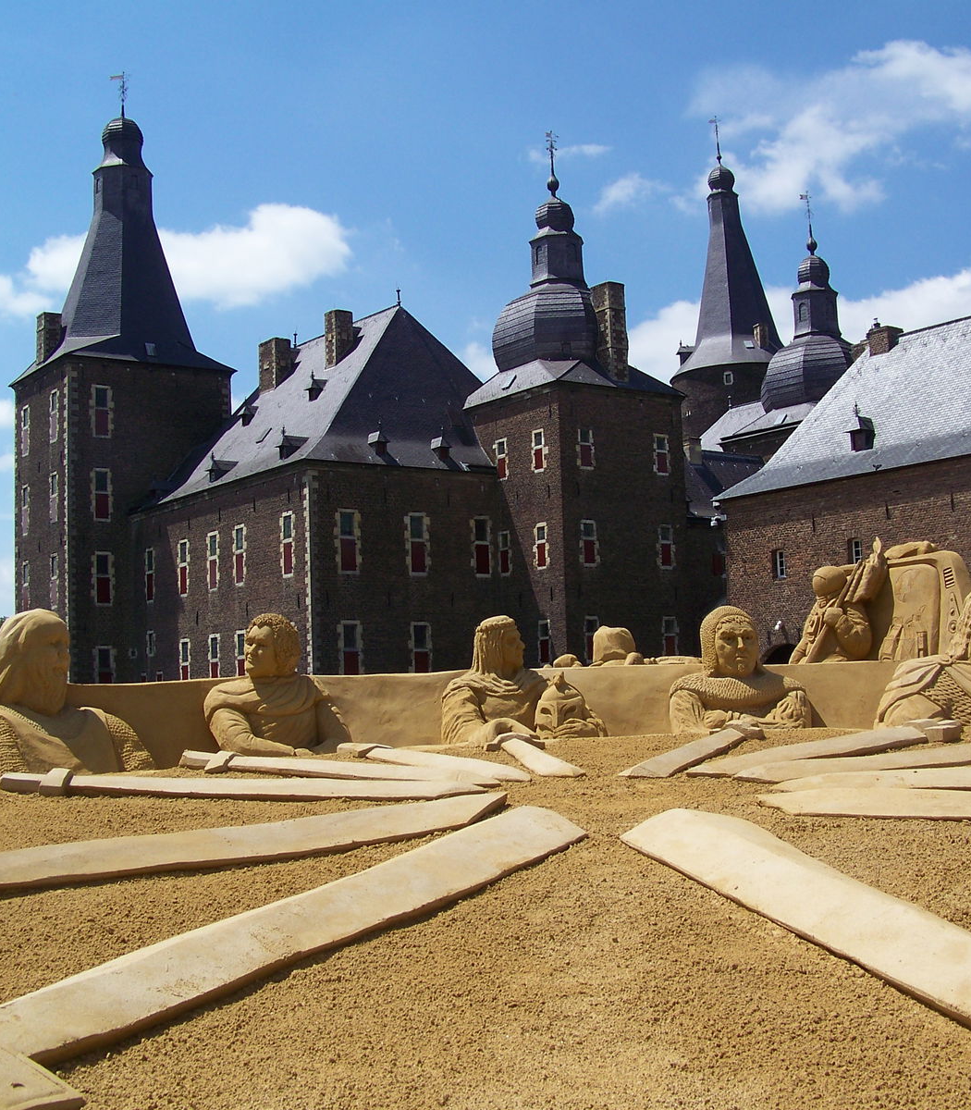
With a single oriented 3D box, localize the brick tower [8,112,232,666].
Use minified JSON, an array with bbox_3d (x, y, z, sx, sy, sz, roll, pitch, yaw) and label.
[{"bbox_3d":[-18.830,-6.123,79.689,8.802,34.273,8.802,2,-7,-35],"label":"brick tower"}]

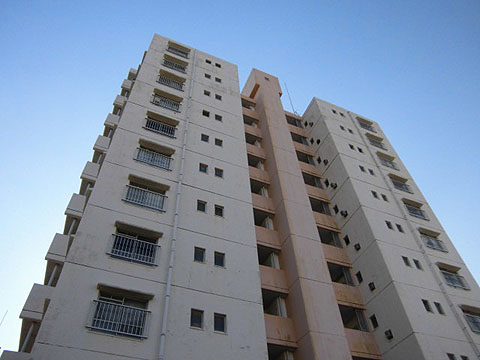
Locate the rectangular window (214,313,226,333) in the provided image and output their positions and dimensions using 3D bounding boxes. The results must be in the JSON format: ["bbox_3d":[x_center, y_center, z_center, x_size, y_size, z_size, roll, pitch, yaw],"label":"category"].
[{"bbox_3d":[-0.721,5.110,12.848,0.480,0.690,0.120,17,-52,-17],"label":"rectangular window"}]

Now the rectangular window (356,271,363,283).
[{"bbox_3d":[7.080,5.733,21.203,0.120,0.650,0.400,17,-52,-17],"label":"rectangular window"}]

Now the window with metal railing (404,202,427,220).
[{"bbox_3d":[12.285,2.264,25.163,1.850,0.900,0.140,17,-52,-17],"label":"window with metal railing"}]

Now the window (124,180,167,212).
[{"bbox_3d":[-4.083,0.742,15.756,1.700,1.220,0.180,17,-52,-17],"label":"window"}]

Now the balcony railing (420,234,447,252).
[{"bbox_3d":[12.084,3.928,22.629,1.670,1.150,0.180,17,-52,-17],"label":"balcony railing"}]

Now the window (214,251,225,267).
[{"bbox_3d":[-0.811,3.228,14.689,0.441,0.700,0.130,17,-52,-17],"label":"window"}]

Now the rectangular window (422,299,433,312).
[{"bbox_3d":[9.387,6.305,18.002,0.426,0.683,0.130,17,-52,-17],"label":"rectangular window"}]

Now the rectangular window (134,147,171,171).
[{"bbox_3d":[-4.215,-1.066,17.838,1.700,1.220,0.180,17,-52,-17],"label":"rectangular window"}]

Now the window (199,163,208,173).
[{"bbox_3d":[-1.912,-0.583,18.875,0.460,0.690,0.120,17,-52,-17],"label":"window"}]

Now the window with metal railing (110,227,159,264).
[{"bbox_3d":[-3.950,2.563,13.659,1.700,1.220,0.180,17,-52,-17],"label":"window with metal railing"}]

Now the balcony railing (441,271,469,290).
[{"bbox_3d":[12.230,5.733,20.355,1.802,0.827,0.170,17,-52,-17],"label":"balcony railing"}]

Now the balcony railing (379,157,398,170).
[{"bbox_3d":[12.083,-1.316,29.375,1.850,0.900,0.140,17,-52,-17],"label":"balcony railing"}]

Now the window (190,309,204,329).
[{"bbox_3d":[-1.505,4.877,12.595,0.480,0.690,0.120,17,-52,-17],"label":"window"}]

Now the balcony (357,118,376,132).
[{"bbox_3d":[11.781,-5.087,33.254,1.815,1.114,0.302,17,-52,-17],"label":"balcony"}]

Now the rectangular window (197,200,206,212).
[{"bbox_3d":[-1.770,1.241,16.863,0.460,0.680,0.100,17,-52,-17],"label":"rectangular window"}]

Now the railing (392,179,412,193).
[{"bbox_3d":[12.209,0.482,27.277,1.850,0.900,0.140,17,-52,-17],"label":"railing"}]

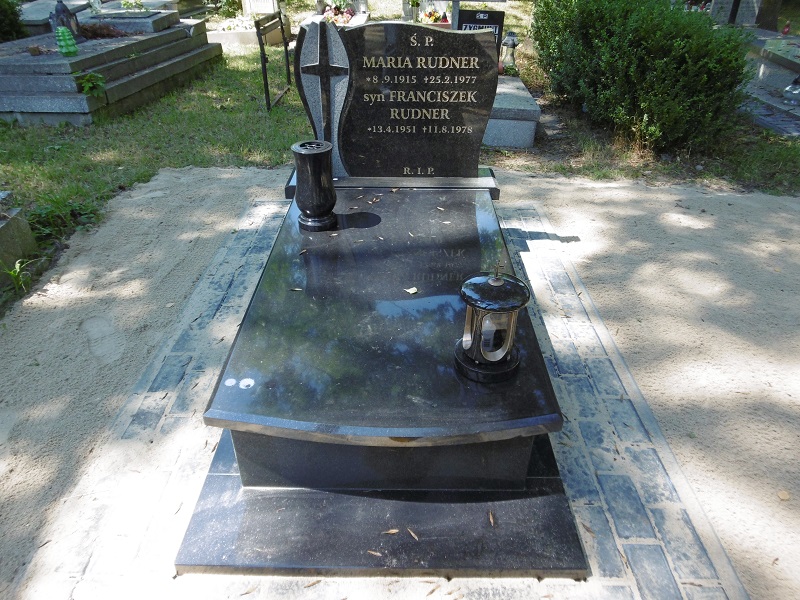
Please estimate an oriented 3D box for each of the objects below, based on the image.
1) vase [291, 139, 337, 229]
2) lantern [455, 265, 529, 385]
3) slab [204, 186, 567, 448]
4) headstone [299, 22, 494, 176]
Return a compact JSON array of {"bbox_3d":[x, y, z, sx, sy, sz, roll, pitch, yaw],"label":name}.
[{"bbox_3d":[-0.313,-0.419,2.058,0.154,0.298,0.154,1,33,0],"label":"vase"},{"bbox_3d":[0.230,0.038,1.385,0.171,0.302,0.171,1,33,0],"label":"lantern"},{"bbox_3d":[-0.034,-0.072,1.856,0.856,0.048,1.412,1,34,0],"label":"slab"},{"bbox_3d":[-0.015,-0.845,2.397,0.835,0.631,0.080,1,33,0],"label":"headstone"}]

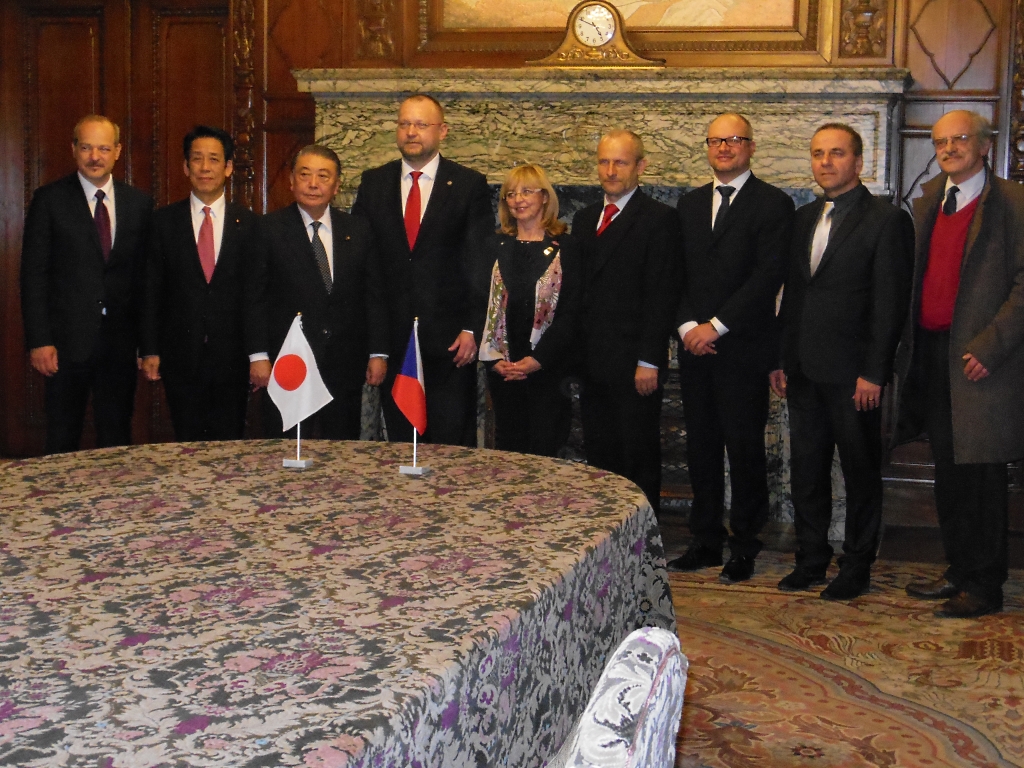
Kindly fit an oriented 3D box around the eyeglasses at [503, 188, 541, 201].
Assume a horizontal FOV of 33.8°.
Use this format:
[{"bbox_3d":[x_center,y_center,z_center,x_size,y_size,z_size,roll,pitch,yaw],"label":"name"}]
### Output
[{"bbox_3d":[0.063,-0.776,6.899,0.135,0.042,0.140,-6,2,28],"label":"eyeglasses"}]

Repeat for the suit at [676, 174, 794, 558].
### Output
[{"bbox_3d":[0.887,-0.053,6.696,0.500,1.540,0.330,5,7,30],"label":"suit"}]

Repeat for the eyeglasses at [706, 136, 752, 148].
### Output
[{"bbox_3d":[0.851,-0.942,6.581,0.145,0.045,0.145,-1,4,27],"label":"eyeglasses"}]

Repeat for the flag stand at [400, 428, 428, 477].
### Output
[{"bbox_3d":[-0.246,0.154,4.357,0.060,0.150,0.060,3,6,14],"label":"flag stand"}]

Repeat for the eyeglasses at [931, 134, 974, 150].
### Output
[{"bbox_3d":[1.602,-0.874,6.062,0.140,0.042,0.140,-6,1,39],"label":"eyeglasses"}]

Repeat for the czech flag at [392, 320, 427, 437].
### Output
[{"bbox_3d":[-0.263,-0.017,4.325,0.100,0.310,0.080,3,6,14],"label":"czech flag"}]

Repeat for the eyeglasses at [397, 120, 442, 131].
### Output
[{"bbox_3d":[-0.377,-1.069,6.979,0.140,0.038,0.140,4,7,26],"label":"eyeglasses"}]

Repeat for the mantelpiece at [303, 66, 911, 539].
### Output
[{"bbox_3d":[0.371,-0.397,7.763,2.740,2.040,0.480,3,6,14],"label":"mantelpiece"}]

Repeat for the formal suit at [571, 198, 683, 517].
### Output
[{"bbox_3d":[0.468,-0.057,6.892,0.490,1.490,0.310,5,7,31],"label":"formal suit"}]

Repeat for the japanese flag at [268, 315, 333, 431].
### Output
[{"bbox_3d":[-0.551,-0.031,4.390,0.165,0.305,0.060,3,6,14],"label":"japanese flag"}]

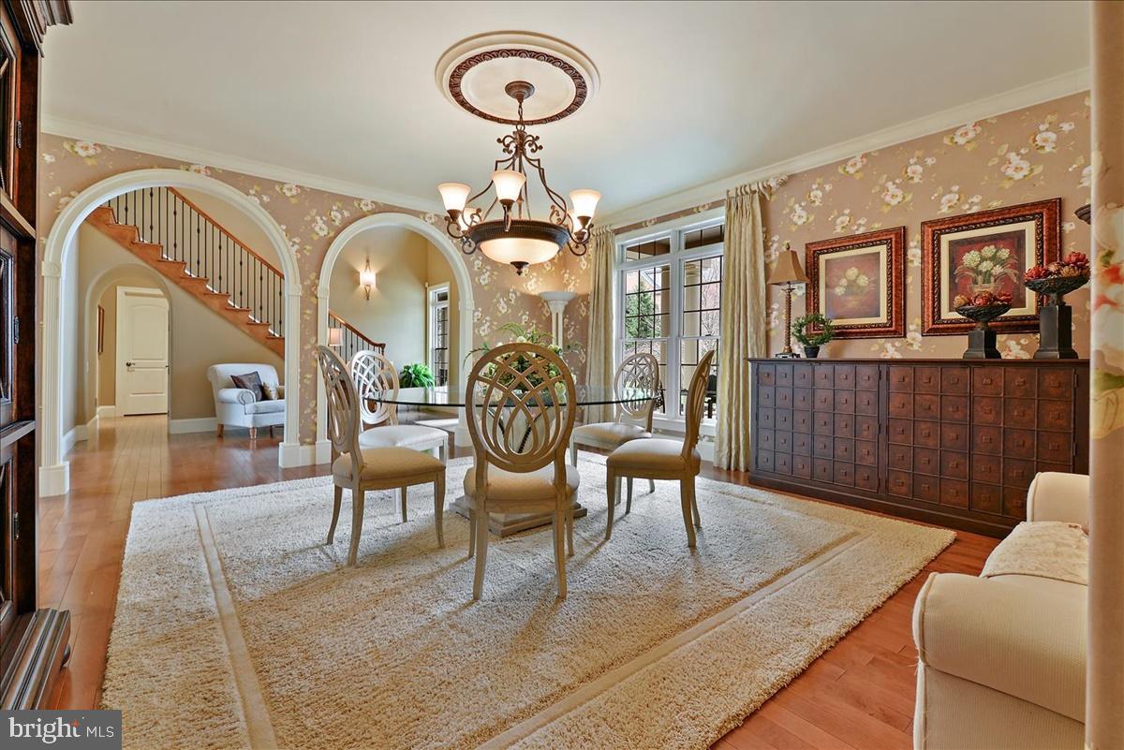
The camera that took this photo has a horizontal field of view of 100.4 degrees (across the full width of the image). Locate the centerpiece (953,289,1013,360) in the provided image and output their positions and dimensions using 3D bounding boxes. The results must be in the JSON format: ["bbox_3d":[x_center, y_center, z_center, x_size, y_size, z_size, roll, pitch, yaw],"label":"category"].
[{"bbox_3d":[2.586,-0.312,2.878,0.275,0.434,0.275,-1,2,-41],"label":"centerpiece"}]

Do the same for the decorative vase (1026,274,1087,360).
[{"bbox_3d":[2.760,-0.318,2.610,0.255,0.460,0.255,-1,1,-39],"label":"decorative vase"}]

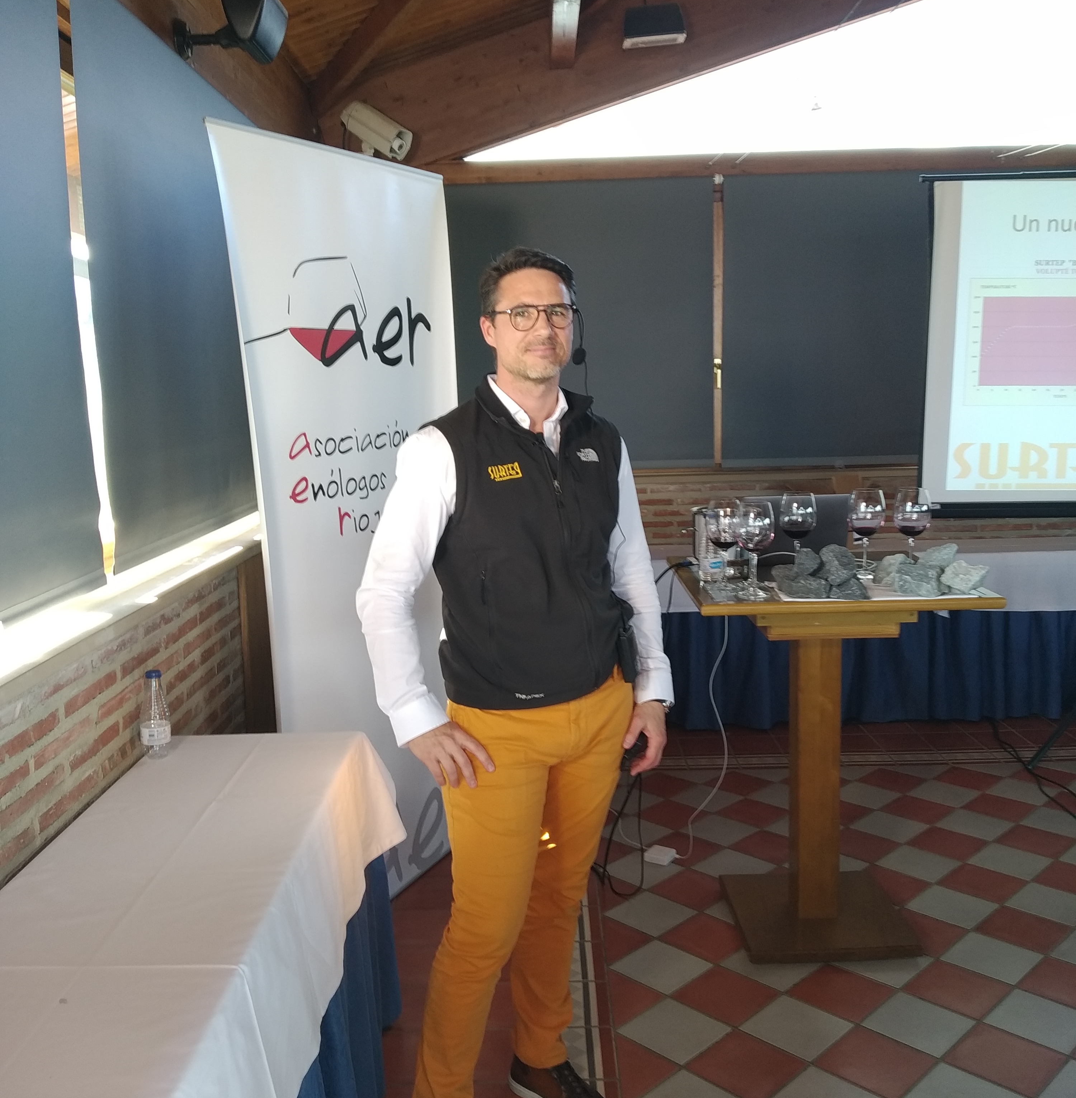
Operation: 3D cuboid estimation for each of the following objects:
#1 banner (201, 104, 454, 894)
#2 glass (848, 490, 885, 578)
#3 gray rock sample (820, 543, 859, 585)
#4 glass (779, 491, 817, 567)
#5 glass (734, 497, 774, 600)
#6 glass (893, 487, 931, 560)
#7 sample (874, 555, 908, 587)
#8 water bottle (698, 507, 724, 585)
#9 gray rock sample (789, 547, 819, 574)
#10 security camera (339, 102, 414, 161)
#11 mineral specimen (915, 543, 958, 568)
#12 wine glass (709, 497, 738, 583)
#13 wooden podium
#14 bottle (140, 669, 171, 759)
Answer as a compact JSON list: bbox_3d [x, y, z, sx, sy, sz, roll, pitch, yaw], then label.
[{"bbox_3d":[-0.482,0.002,3.031,0.100,2.120,0.890,1,8,30],"label":"banner"},{"bbox_3d":[0.881,-0.045,2.893,0.098,0.225,0.098,-1,8,0],"label":"glass"},{"bbox_3d":[0.751,0.038,2.690,0.095,0.100,0.080,-2,8,1],"label":"gray rock sample"},{"bbox_3d":[0.690,-0.033,2.852,0.093,0.225,0.093,-2,8,1],"label":"glass"},{"bbox_3d":[0.527,0.001,2.626,0.098,0.225,0.098,-1,8,0],"label":"glass"},{"bbox_3d":[0.989,-0.043,2.850,0.093,0.225,0.093,-2,8,1],"label":"glass"},{"bbox_3d":[0.906,0.044,2.773,0.086,0.080,0.085,-1,8,0],"label":"sample"},{"bbox_3d":[0.462,-0.009,2.865,0.065,0.192,0.065,-2,8,1],"label":"water bottle"},{"bbox_3d":[0.668,0.032,2.700,0.078,0.073,0.070,-2,8,1],"label":"gray rock sample"},{"bbox_3d":[-0.704,-1.835,4.749,0.300,0.120,0.130,35,20,15],"label":"security camera"},{"bbox_3d":[1.038,0.022,2.800,0.108,0.075,0.085,-2,8,1],"label":"mineral specimen"},{"bbox_3d":[0.483,-0.018,2.769,0.098,0.225,0.098,-1,8,0],"label":"wine glass"},{"bbox_3d":[0.753,0.558,2.948,0.710,0.985,0.720,-1,8,0],"label":"wooden podium"},{"bbox_3d":[-0.827,0.352,2.310,0.066,0.186,0.066,-1,8,0],"label":"bottle"}]

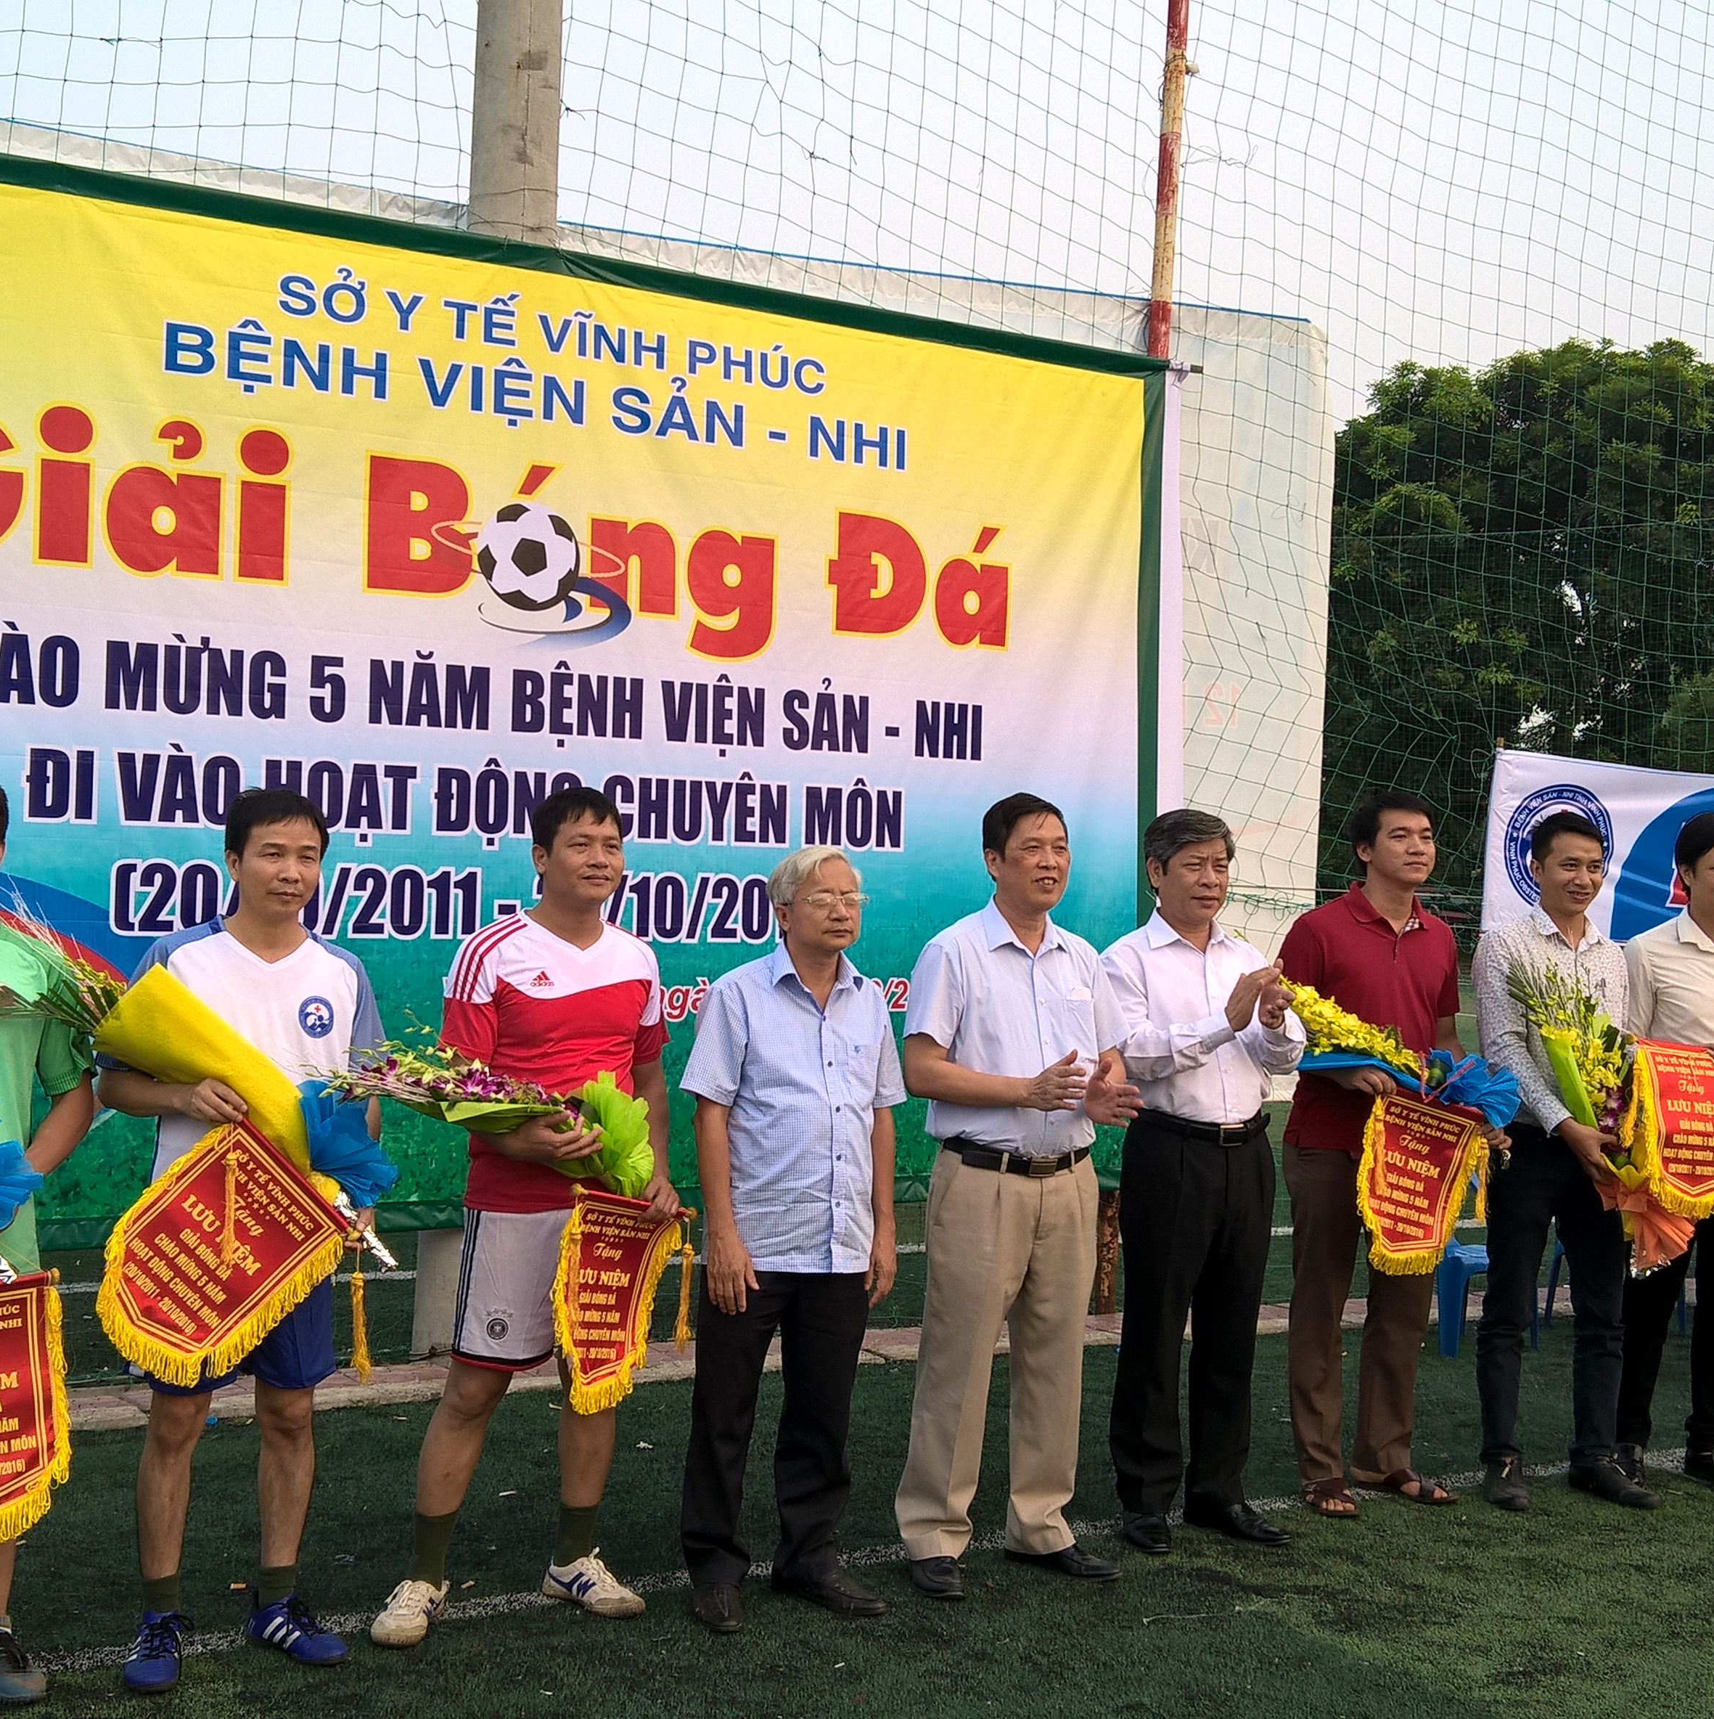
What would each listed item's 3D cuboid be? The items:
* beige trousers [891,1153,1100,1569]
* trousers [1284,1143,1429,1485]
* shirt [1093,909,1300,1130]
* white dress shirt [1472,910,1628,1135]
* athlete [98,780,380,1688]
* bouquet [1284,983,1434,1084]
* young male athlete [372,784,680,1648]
[{"bbox_3d":[0.310,1.065,5.296,0.430,0.920,0.310,3,-1,-25],"label":"beige trousers"},{"bbox_3d":[1.257,1.100,6.080,0.400,0.920,0.270,2,0,-22],"label":"trousers"},{"bbox_3d":[0.810,0.376,5.690,0.480,0.520,0.360,2,0,-22],"label":"shirt"},{"bbox_3d":[1.765,0.415,6.180,0.460,0.570,0.330,2,0,-22],"label":"white dress shirt"},{"bbox_3d":[-1.156,0.666,4.570,0.540,1.640,0.450,3,-1,-27],"label":"athlete"},{"bbox_3d":[1.220,0.425,5.850,0.460,0.200,0.180,36,-11,-16],"label":"bouquet"},{"bbox_3d":[-0.670,0.690,4.920,0.600,1.680,0.420,2,0,-25],"label":"young male athlete"}]

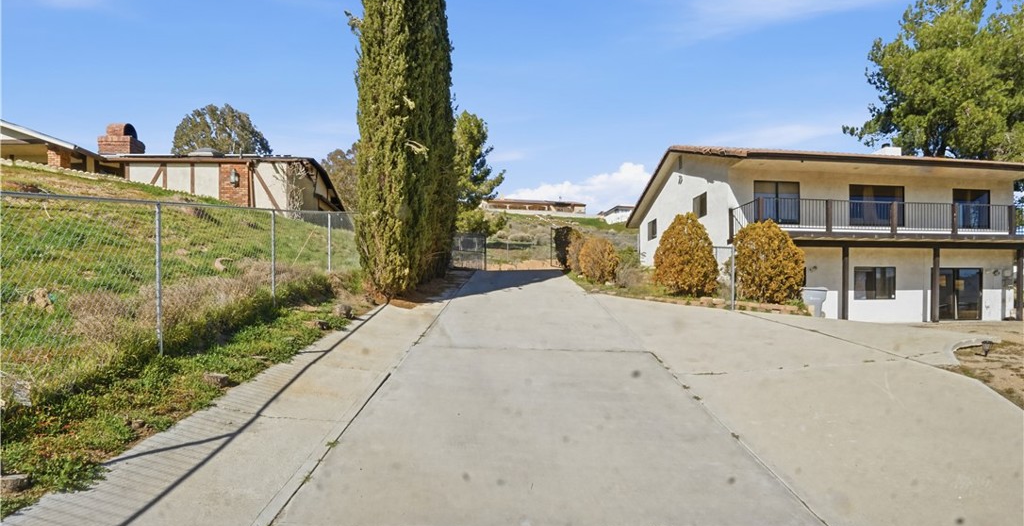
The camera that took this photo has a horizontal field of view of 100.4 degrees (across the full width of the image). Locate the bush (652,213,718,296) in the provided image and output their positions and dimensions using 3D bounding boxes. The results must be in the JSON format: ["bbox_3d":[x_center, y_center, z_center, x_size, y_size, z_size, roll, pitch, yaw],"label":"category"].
[{"bbox_3d":[4.678,-0.202,11.500,1.700,2.250,1.700,0,-2,0],"label":"bush"}]

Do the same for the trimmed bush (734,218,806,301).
[{"bbox_3d":[6.796,-0.013,11.300,1.700,2.200,1.700,0,-2,0],"label":"trimmed bush"}]

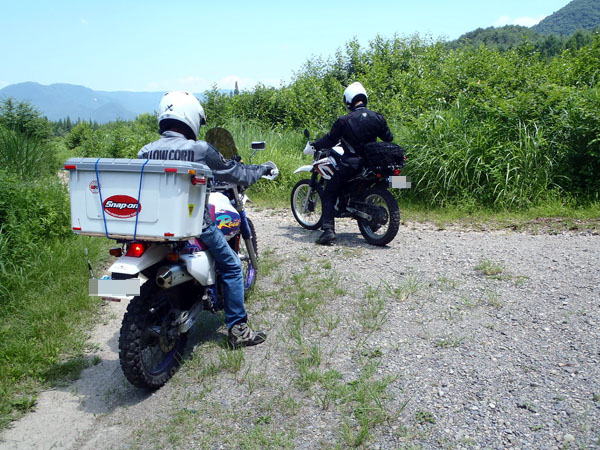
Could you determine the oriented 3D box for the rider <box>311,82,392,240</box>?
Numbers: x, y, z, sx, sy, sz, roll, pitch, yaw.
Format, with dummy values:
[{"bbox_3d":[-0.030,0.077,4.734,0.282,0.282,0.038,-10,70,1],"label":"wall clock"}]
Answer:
[{"bbox_3d":[0.560,-0.680,5.550,0.780,1.760,0.750,-11,16,-28],"label":"rider"}]

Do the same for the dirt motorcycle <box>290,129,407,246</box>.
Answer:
[{"bbox_3d":[0.490,-0.475,5.690,0.820,1.230,2.050,-9,13,-32],"label":"dirt motorcycle"}]

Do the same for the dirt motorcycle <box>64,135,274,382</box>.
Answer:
[{"bbox_3d":[-0.700,0.125,3.480,0.880,1.400,2.130,2,15,14],"label":"dirt motorcycle"}]

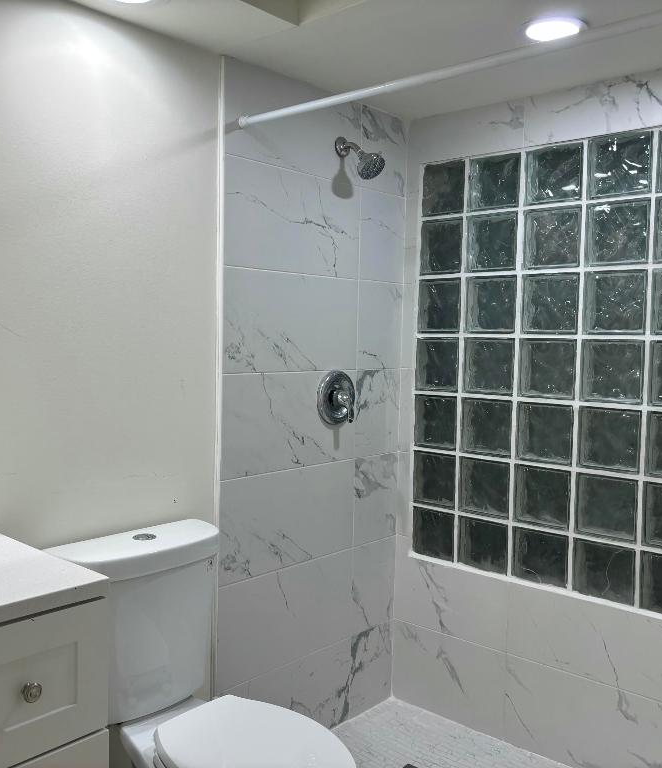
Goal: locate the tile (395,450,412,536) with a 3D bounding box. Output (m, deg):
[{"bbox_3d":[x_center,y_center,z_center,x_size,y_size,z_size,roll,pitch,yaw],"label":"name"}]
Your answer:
[{"bbox_3d":[0.274,0.401,2.800,0.067,0.311,0.012,4,4,41],"label":"tile"}]

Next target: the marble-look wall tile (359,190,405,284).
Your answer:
[{"bbox_3d":[0.177,-0.508,2.677,0.012,0.306,0.249,4,4,41],"label":"marble-look wall tile"}]

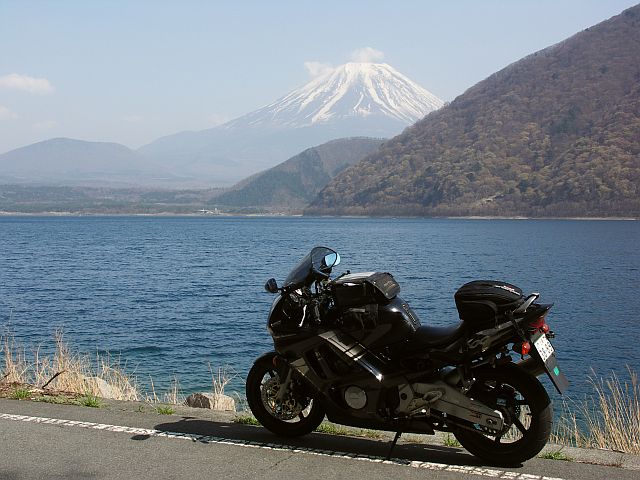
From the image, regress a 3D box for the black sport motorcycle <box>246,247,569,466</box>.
[{"bbox_3d":[0.437,0.716,4.907,2.080,1.210,0.710,1,7,26],"label":"black sport motorcycle"}]

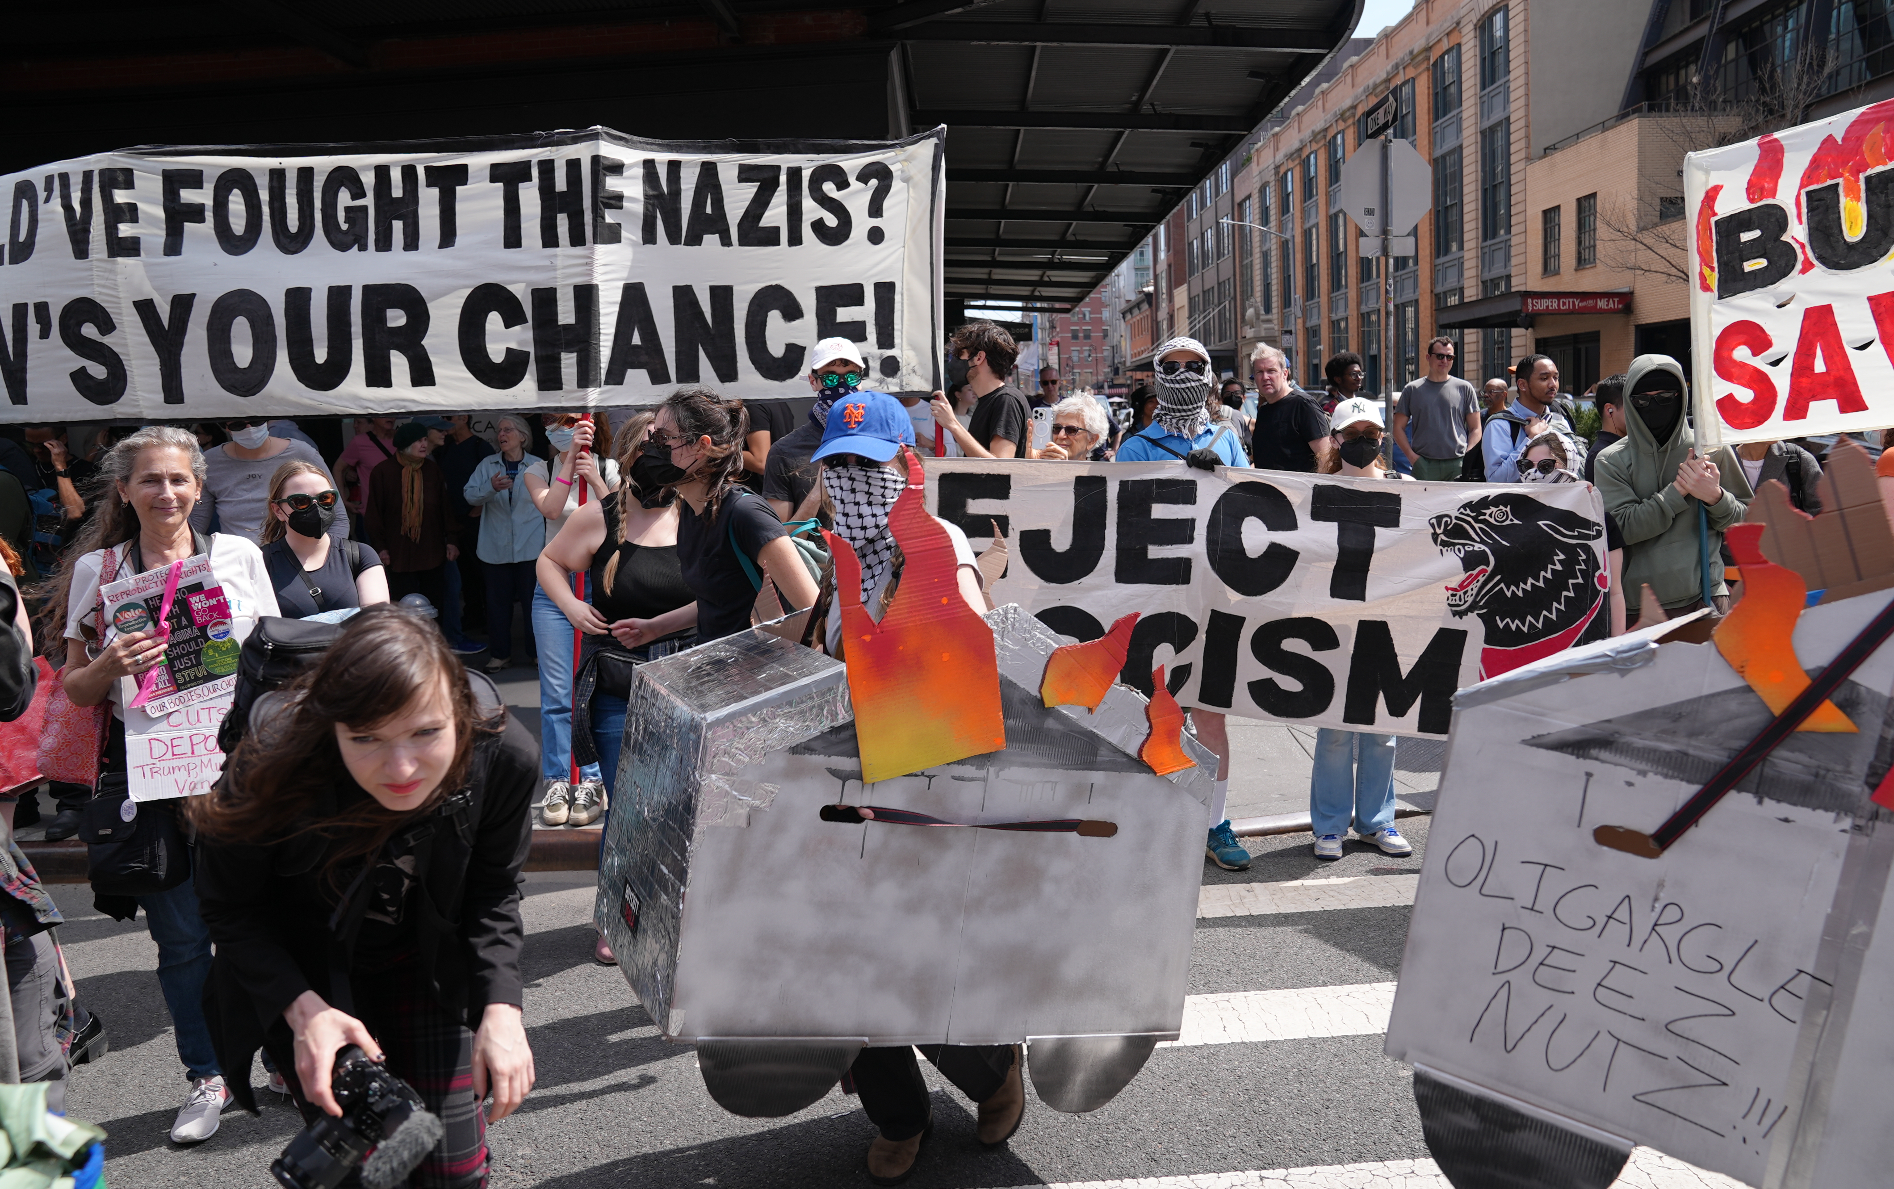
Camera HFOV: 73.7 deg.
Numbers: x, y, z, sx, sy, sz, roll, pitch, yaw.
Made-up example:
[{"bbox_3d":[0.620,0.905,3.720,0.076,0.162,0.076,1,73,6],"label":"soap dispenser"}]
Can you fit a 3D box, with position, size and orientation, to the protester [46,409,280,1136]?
[{"bbox_3d":[-1.771,0.462,2.991,0.520,1.690,0.400,-7,10,-20],"label":"protester"}]

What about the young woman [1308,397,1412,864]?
[{"bbox_3d":[1.392,0.114,4.329,0.480,1.580,0.380,-3,9,6],"label":"young woman"}]

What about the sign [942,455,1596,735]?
[{"bbox_3d":[0.820,0.012,4.070,2.430,0.800,0.120,3,9,6],"label":"sign"}]

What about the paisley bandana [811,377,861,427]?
[{"bbox_3d":[-0.391,-0.672,4.450,0.170,0.180,0.150,-6,9,-10],"label":"paisley bandana"}]

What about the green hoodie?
[{"bbox_3d":[2.477,-0.380,4.320,0.480,0.850,0.380,-1,10,18],"label":"green hoodie"}]

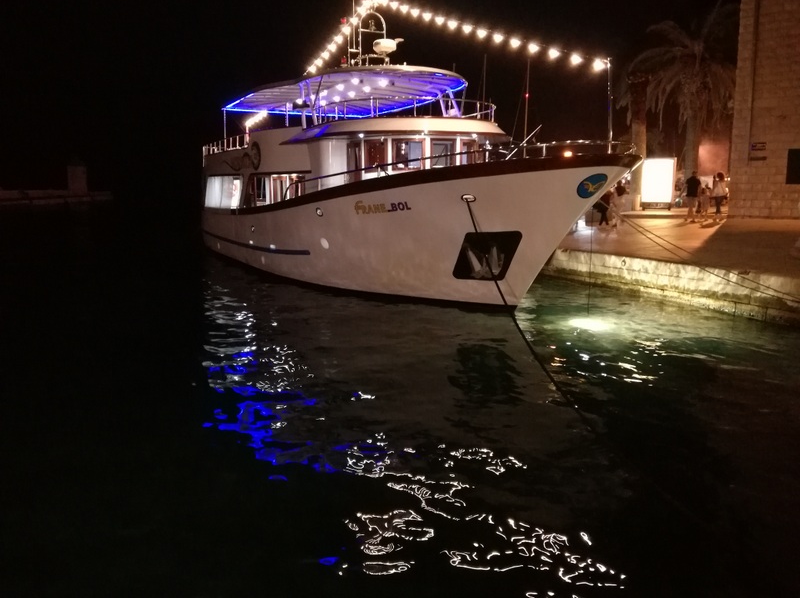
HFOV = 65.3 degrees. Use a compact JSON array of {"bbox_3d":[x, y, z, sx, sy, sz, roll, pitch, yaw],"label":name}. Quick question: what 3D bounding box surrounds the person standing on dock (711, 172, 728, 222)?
[{"bbox_3d":[11.051,-3.499,21.452,0.540,1.680,0.400,3,11,20],"label":"person standing on dock"}]

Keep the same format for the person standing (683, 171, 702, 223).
[{"bbox_3d":[10.127,-3.511,21.447,0.600,1.740,0.420,3,11,20],"label":"person standing"}]

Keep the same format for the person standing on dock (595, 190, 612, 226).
[{"bbox_3d":[6.842,-3.161,20.775,0.520,1.420,0.420,-6,12,-30],"label":"person standing on dock"}]

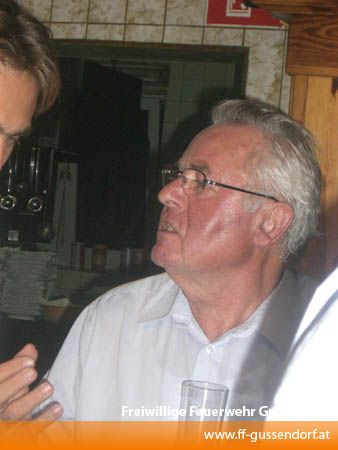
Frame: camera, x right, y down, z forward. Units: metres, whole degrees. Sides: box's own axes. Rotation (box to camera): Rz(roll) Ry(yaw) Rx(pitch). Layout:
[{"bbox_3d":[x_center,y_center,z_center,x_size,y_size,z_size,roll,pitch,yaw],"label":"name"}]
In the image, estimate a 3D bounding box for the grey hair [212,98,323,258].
[{"bbox_3d":[0.133,-0.066,2.070,0.182,0.210,0.172,13,-1,-25],"label":"grey hair"}]

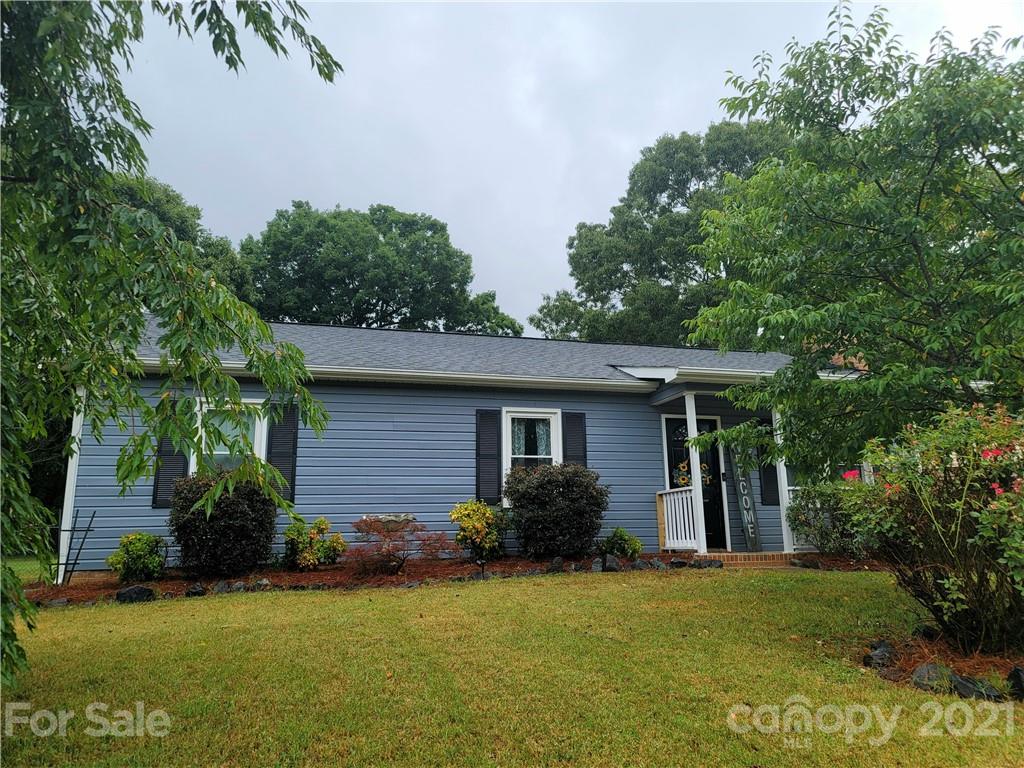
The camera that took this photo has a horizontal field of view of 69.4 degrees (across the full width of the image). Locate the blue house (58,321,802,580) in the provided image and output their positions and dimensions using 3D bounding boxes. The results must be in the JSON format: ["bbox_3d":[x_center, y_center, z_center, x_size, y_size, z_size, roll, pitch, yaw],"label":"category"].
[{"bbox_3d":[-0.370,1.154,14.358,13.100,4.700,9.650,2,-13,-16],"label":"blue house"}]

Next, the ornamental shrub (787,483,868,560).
[{"bbox_3d":[4.232,1.826,9.912,1.100,1.050,1.050,2,-13,-16],"label":"ornamental shrub"}]

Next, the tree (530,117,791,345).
[{"bbox_3d":[7.060,-2.131,28.154,11.800,16.680,11.500,2,-13,-16],"label":"tree"}]

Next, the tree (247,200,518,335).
[{"bbox_3d":[-5.359,-0.450,29.303,11.000,14.450,10.800,2,-13,-16],"label":"tree"}]

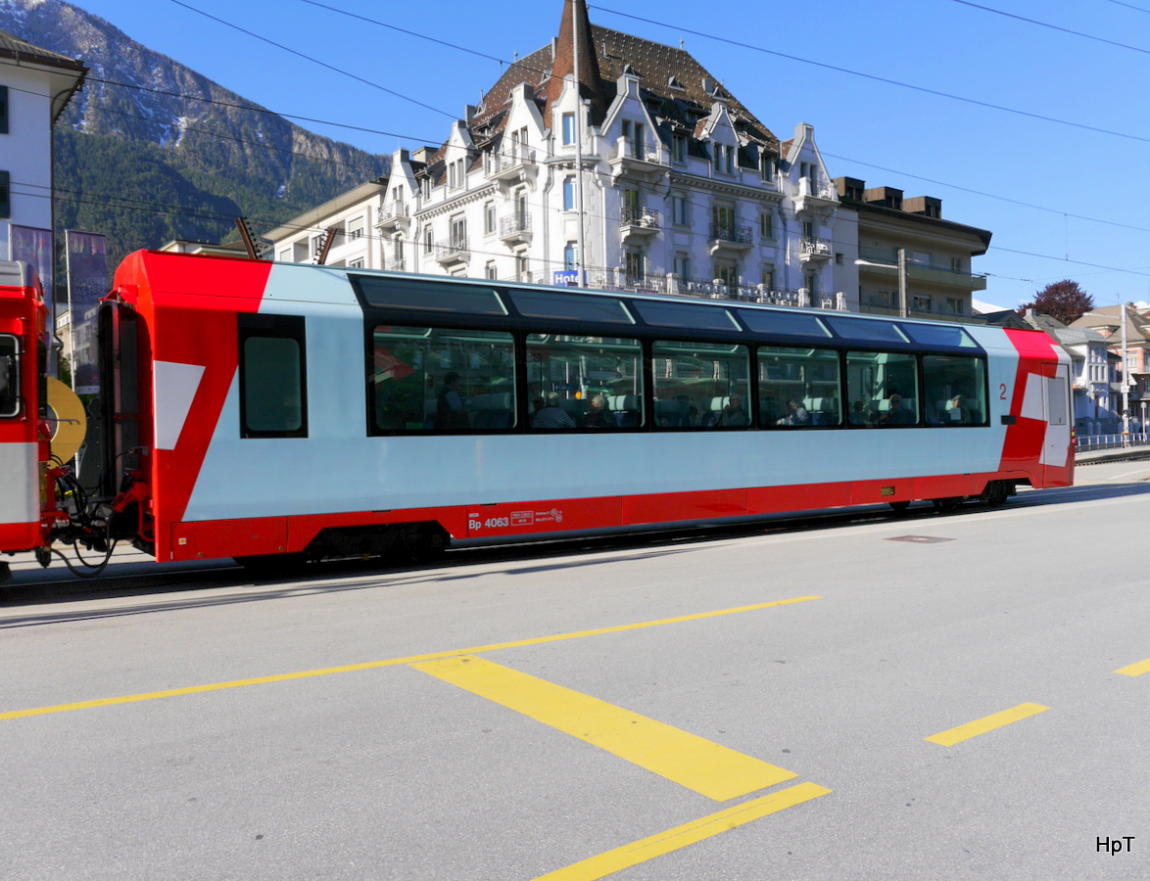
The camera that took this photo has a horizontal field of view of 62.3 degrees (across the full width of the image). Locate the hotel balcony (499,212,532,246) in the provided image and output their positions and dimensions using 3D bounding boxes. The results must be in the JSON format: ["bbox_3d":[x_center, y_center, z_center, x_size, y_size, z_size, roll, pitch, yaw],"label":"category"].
[{"bbox_3d":[-3.248,-11.462,52.647,0.858,1.717,1.919,-1,-1,-40],"label":"hotel balcony"}]

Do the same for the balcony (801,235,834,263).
[{"bbox_3d":[15.262,-11.804,60.044,2.141,1.717,0.838,-1,-1,-35],"label":"balcony"}]

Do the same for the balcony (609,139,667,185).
[{"bbox_3d":[3.586,-14.974,51.764,3.384,2.222,1.141,-1,-1,-35],"label":"balcony"}]

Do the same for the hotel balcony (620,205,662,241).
[{"bbox_3d":[3.551,-11.563,51.509,2.171,1.768,0.929,-1,-1,-35],"label":"hotel balcony"}]

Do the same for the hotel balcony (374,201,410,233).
[{"bbox_3d":[-12.049,-14.524,62.933,1.030,2.000,2.929,-1,-1,-40],"label":"hotel balcony"}]

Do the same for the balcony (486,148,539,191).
[{"bbox_3d":[-3.372,-14.760,52.552,1.141,2.202,3.181,-1,-1,-40],"label":"balcony"}]

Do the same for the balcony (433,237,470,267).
[{"bbox_3d":[-7.380,-11.332,57.543,0.747,1.717,2.727,-1,-1,-40],"label":"balcony"}]

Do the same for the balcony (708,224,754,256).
[{"bbox_3d":[9.167,-11.665,55.669,2.879,1.747,0.788,-1,-1,-35],"label":"balcony"}]

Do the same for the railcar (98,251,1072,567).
[{"bbox_3d":[2.214,-0.420,15.850,18.390,3.625,2.680,-1,-1,-35],"label":"railcar"}]

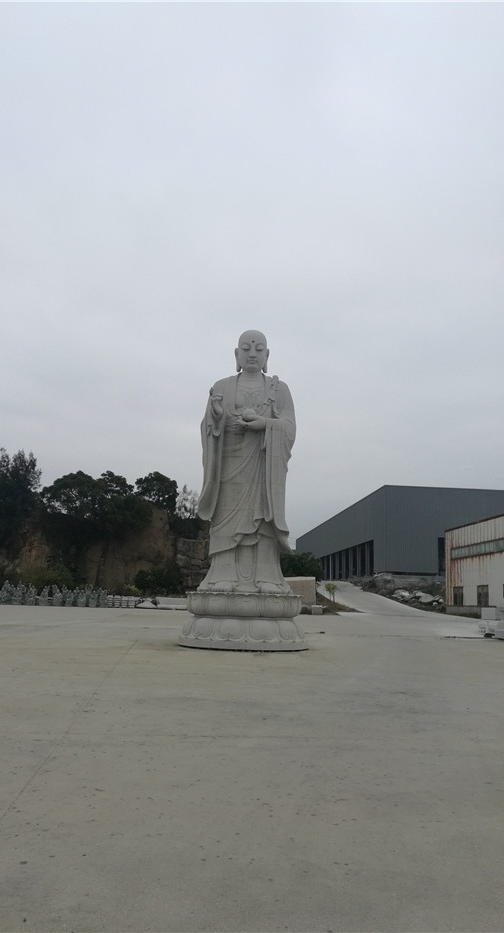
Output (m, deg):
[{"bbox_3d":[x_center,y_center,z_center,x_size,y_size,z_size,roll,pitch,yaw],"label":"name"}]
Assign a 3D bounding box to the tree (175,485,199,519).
[{"bbox_3d":[-6.514,3.774,75.254,2.999,3.849,2.999,3,-10,-5],"label":"tree"}]

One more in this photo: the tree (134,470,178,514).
[{"bbox_3d":[-8.757,2.359,66.045,3.811,4.024,3.811,3,-11,-7],"label":"tree"}]

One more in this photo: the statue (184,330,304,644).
[{"bbox_3d":[-0.109,0.515,21.259,3.676,9.225,3.529,2,-10,0],"label":"statue"}]

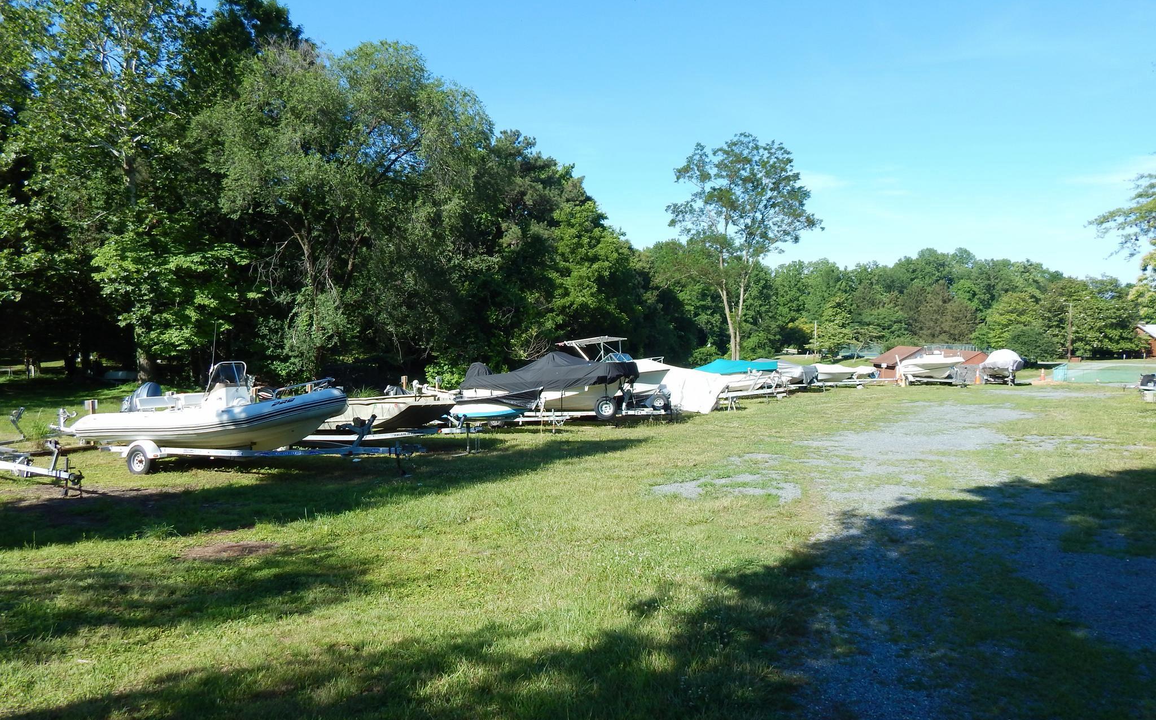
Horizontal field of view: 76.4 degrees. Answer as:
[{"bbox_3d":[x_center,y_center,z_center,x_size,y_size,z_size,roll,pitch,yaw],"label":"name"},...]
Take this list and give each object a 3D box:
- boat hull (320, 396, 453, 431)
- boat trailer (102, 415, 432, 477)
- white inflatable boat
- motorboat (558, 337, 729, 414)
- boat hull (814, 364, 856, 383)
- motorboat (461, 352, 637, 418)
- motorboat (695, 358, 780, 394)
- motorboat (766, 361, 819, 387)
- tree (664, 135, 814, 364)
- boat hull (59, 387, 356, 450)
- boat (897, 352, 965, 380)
[{"bbox_3d":[-5.700,1.320,18.700,5.200,0.800,1.750,-2,-1,27],"label":"boat hull"},{"bbox_3d":[-6.650,1.740,15.600,7.400,1.300,2.300,-2,-1,18],"label":"boat trailer"},{"bbox_3d":[-7.600,0.970,15.900,6.500,1.880,2.400,-2,-1,18],"label":"white inflatable boat"},{"bbox_3d":[1.200,0.400,28.000,6.800,2.600,2.400,0,0,20],"label":"motorboat"},{"bbox_3d":[15.300,0.810,47.000,4.900,1.250,2.000,0,0,15],"label":"boat hull"},{"bbox_3d":[-0.760,0.670,22.400,5.400,1.850,2.200,-2,-1,20],"label":"motorboat"},{"bbox_3d":[7.300,0.750,35.200,5.000,1.600,2.100,0,0,15],"label":"motorboat"},{"bbox_3d":[11.300,0.800,42.000,5.000,1.550,2.100,0,0,15],"label":"motorboat"},{"bbox_3d":[11.700,-7.500,52.000,10.600,17.000,10.000,0,0,0],"label":"tree"},{"bbox_3d":[-7.600,1.240,15.900,6.450,1.300,2.400,-2,-1,18],"label":"boat hull"},{"bbox_3d":[27.800,0.470,58.000,2.250,2.100,5.600,0,0,-43],"label":"boat"}]

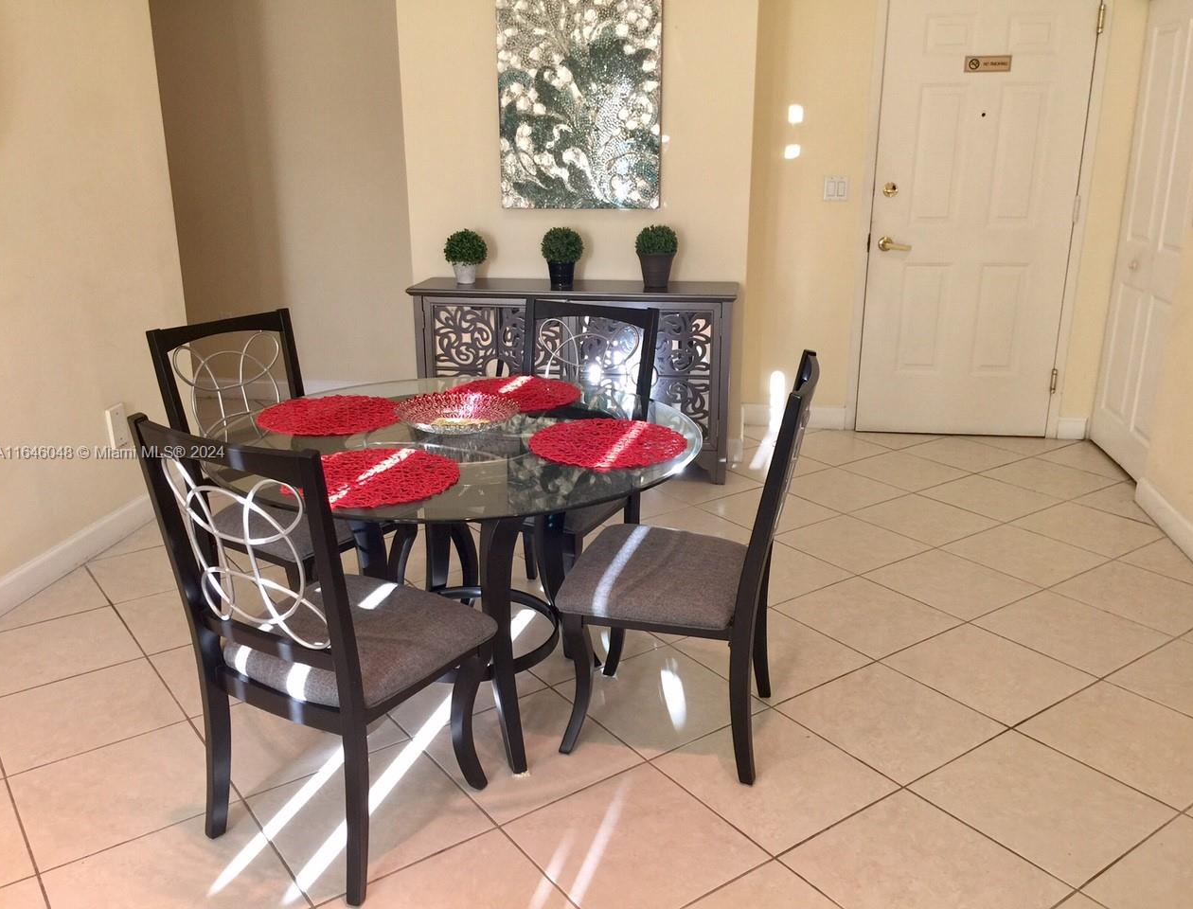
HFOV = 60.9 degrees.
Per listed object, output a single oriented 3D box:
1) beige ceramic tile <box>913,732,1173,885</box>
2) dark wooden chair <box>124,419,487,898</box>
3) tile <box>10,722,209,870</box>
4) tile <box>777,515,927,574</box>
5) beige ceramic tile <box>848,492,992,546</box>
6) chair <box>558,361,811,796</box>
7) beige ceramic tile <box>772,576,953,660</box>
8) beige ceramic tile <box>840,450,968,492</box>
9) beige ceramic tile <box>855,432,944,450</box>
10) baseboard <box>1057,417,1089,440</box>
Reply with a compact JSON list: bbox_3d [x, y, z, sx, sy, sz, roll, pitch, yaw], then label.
[{"bbox_3d":[0.996,0.780,2.281,0.417,0.010,0.417,-12,21,-34],"label":"beige ceramic tile"},{"bbox_3d":[-0.535,0.338,2.064,0.480,0.925,0.530,9,20,28],"label":"dark wooden chair"},{"bbox_3d":[-1.091,0.771,2.341,0.417,0.010,0.417,-12,21,-34],"label":"tile"},{"bbox_3d":[0.938,0.329,3.725,0.417,0.010,0.417,-12,21,-34],"label":"tile"},{"bbox_3d":[1.267,0.252,3.910,0.411,0.010,0.411,-12,21,-34],"label":"beige ceramic tile"},{"bbox_3d":[0.228,0.243,2.471,0.530,0.950,0.460,5,18,15],"label":"chair"},{"bbox_3d":[0.858,0.513,3.216,0.420,0.010,0.420,-12,21,-34],"label":"beige ceramic tile"},{"bbox_3d":[1.361,0.080,4.463,0.411,0.010,0.411,-12,21,-34],"label":"beige ceramic tile"},{"bbox_3d":[1.495,-0.099,5.159,0.420,0.010,0.420,-12,21,-34],"label":"beige ceramic tile"},{"bbox_3d":[2.377,-0.127,5.056,0.140,0.110,0.016,3,18,9],"label":"baseboard"}]

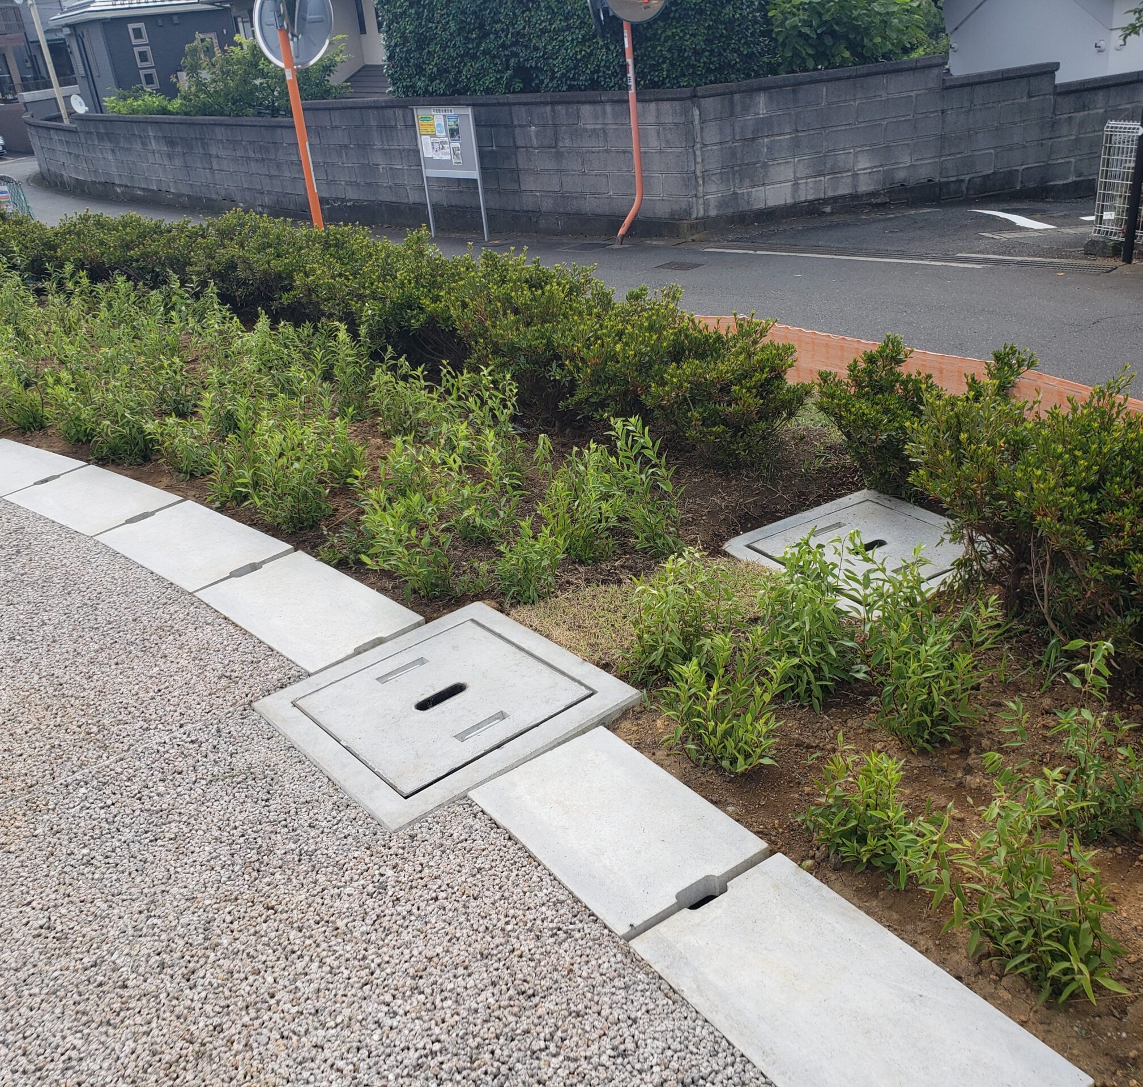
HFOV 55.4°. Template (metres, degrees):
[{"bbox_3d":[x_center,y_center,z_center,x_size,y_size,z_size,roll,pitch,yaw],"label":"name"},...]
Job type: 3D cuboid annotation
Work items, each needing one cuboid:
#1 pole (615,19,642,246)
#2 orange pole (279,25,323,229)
[{"bbox_3d":[0.671,-5.266,13.844,0.380,2.850,0.140,-4,27,4],"label":"pole"},{"bbox_3d":[-2.658,-3.899,10.920,0.102,2.300,0.102,-6,25,0],"label":"orange pole"}]

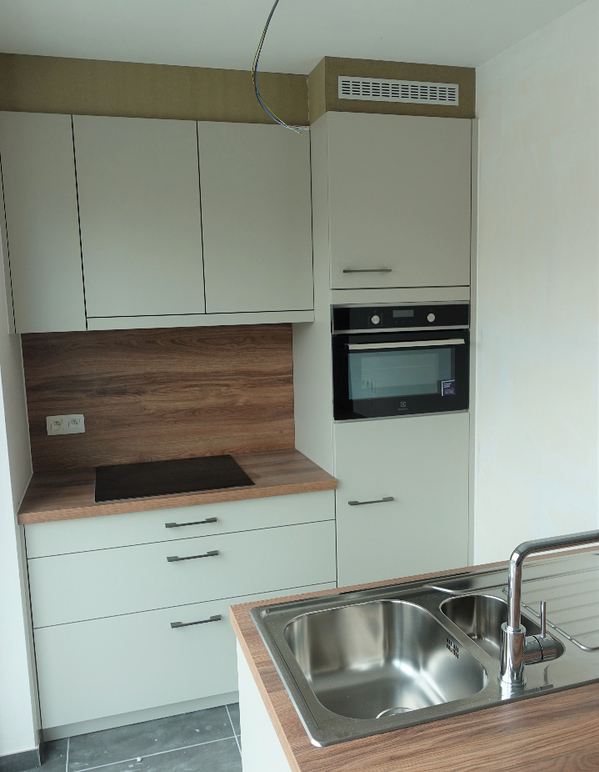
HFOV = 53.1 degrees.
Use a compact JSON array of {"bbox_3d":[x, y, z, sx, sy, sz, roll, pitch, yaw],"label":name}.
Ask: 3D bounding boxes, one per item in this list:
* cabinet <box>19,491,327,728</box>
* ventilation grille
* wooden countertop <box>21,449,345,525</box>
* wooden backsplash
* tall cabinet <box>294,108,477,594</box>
[{"bbox_3d":[-0.476,0.810,2.584,1.151,0.808,0.587,-4,8,-15],"label":"cabinet"},{"bbox_3d":[0.383,-1.119,2.284,0.495,0.079,0.016,-4,8,-15],"label":"ventilation grille"},{"bbox_3d":[-0.499,0.395,2.509,1.186,0.036,0.588,-4,8,-15],"label":"wooden countertop"},{"bbox_3d":[-0.603,0.043,2.754,1.192,0.601,0.020,-4,8,-15],"label":"wooden backsplash"},{"bbox_3d":[0.352,0.062,2.718,0.620,2.283,0.587,-4,8,-15],"label":"tall cabinet"}]

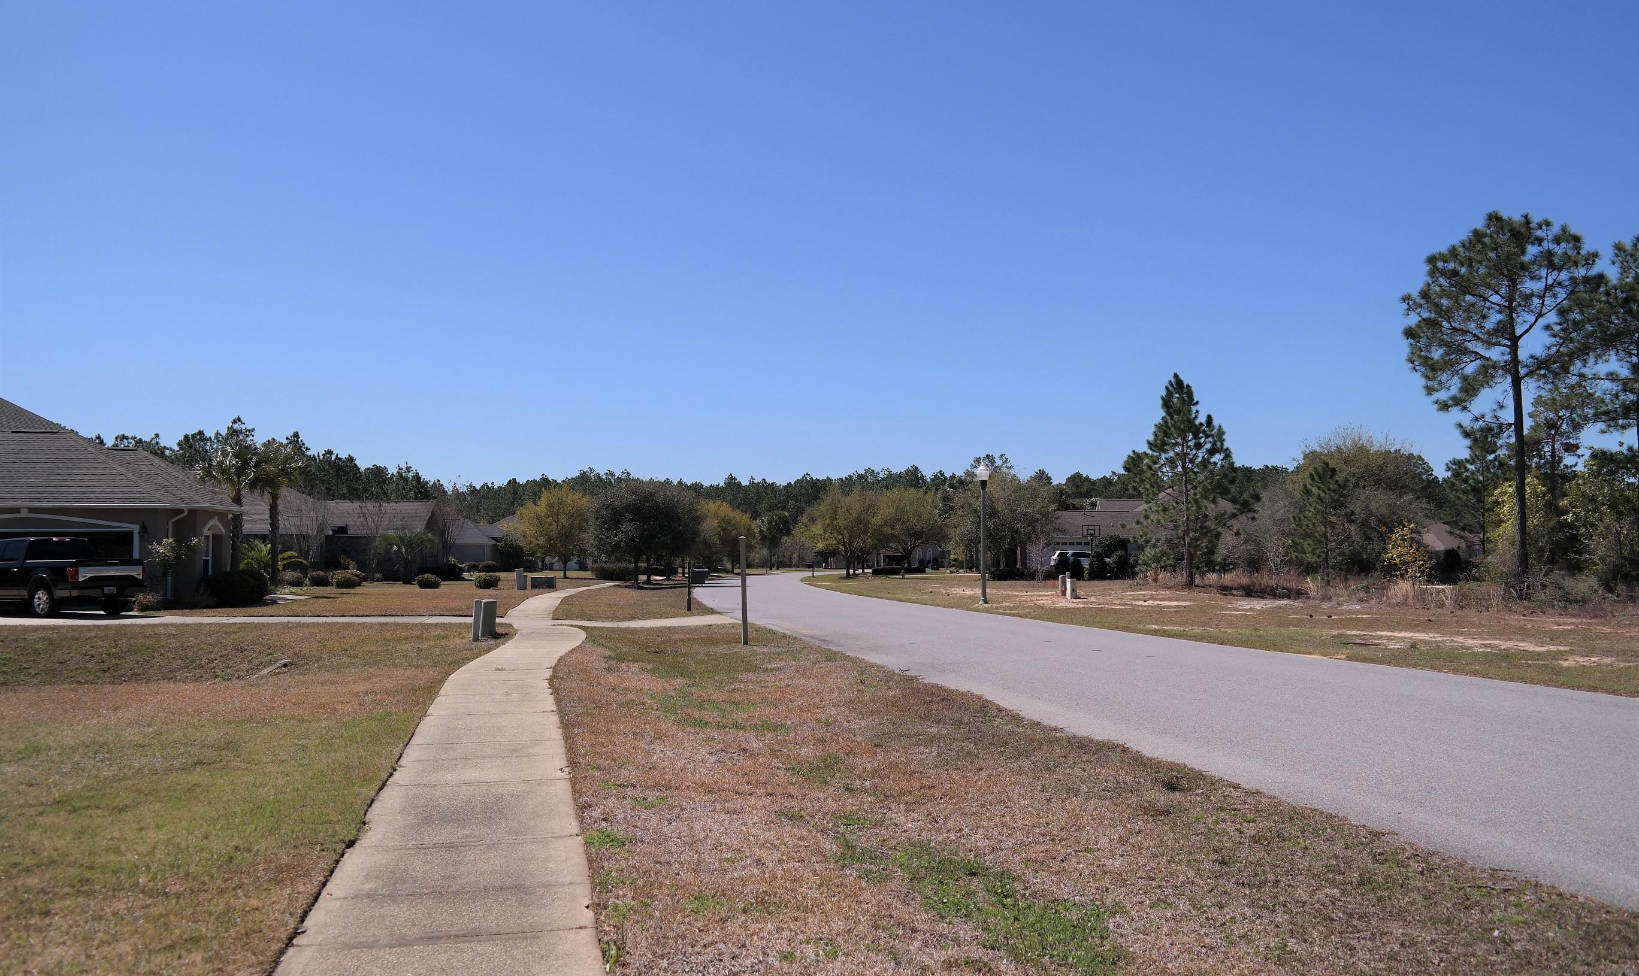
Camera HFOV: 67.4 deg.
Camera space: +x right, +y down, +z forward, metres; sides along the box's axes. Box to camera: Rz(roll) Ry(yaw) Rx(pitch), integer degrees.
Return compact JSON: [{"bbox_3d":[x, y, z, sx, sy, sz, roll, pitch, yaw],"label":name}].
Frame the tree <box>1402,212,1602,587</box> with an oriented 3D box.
[{"bbox_3d":[25.518,-3.249,46.379,7.430,14.570,7.430,0,-3,0],"label":"tree"}]

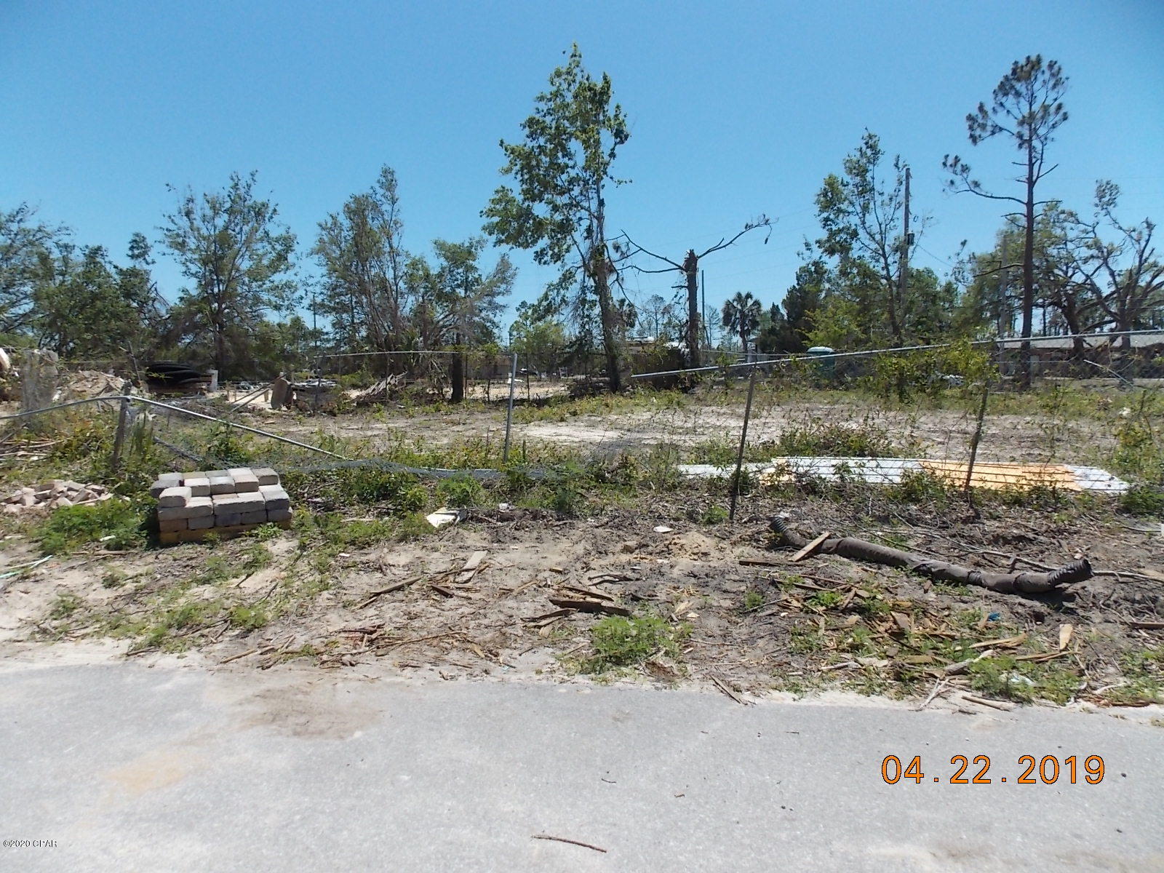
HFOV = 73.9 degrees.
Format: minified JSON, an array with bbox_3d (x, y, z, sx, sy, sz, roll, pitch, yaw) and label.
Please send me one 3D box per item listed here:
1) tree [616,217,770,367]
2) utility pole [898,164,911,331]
[{"bbox_3d":[4.942,-5.758,34.609,6.778,7.960,3.600,0,5,0],"label":"tree"},{"bbox_3d":[15.665,-7.480,37.457,0.548,10.846,0.420,0,5,0],"label":"utility pole"}]

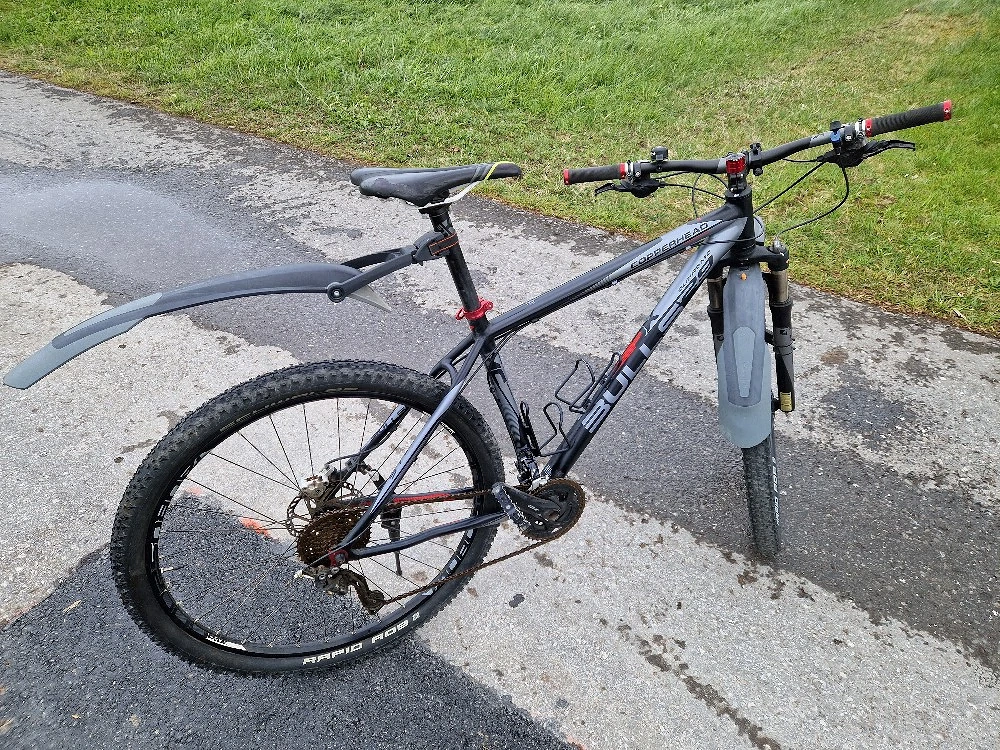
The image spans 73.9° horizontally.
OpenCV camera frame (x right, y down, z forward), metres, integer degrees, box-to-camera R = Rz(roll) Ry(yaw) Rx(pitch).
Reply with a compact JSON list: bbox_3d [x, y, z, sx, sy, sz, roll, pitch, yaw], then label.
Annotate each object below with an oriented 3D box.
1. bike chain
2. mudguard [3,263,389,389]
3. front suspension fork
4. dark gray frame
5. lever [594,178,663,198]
[{"bbox_3d":[-0.064,0.344,1.377,0.548,0.256,0.030,-11,32,-21],"label":"bike chain"},{"bbox_3d":[-0.439,-0.086,0.996,0.547,0.139,0.094,-11,32,-21],"label":"mudguard"},{"bbox_3d":[0.595,-0.082,1.560,0.179,0.544,0.103,-4,40,23],"label":"front suspension fork"},{"bbox_3d":[0.096,0.003,1.325,0.959,0.660,0.149,-11,32,-21],"label":"dark gray frame"},{"bbox_3d":[0.282,-0.411,1.449,0.156,0.032,0.058,-4,30,23],"label":"lever"}]

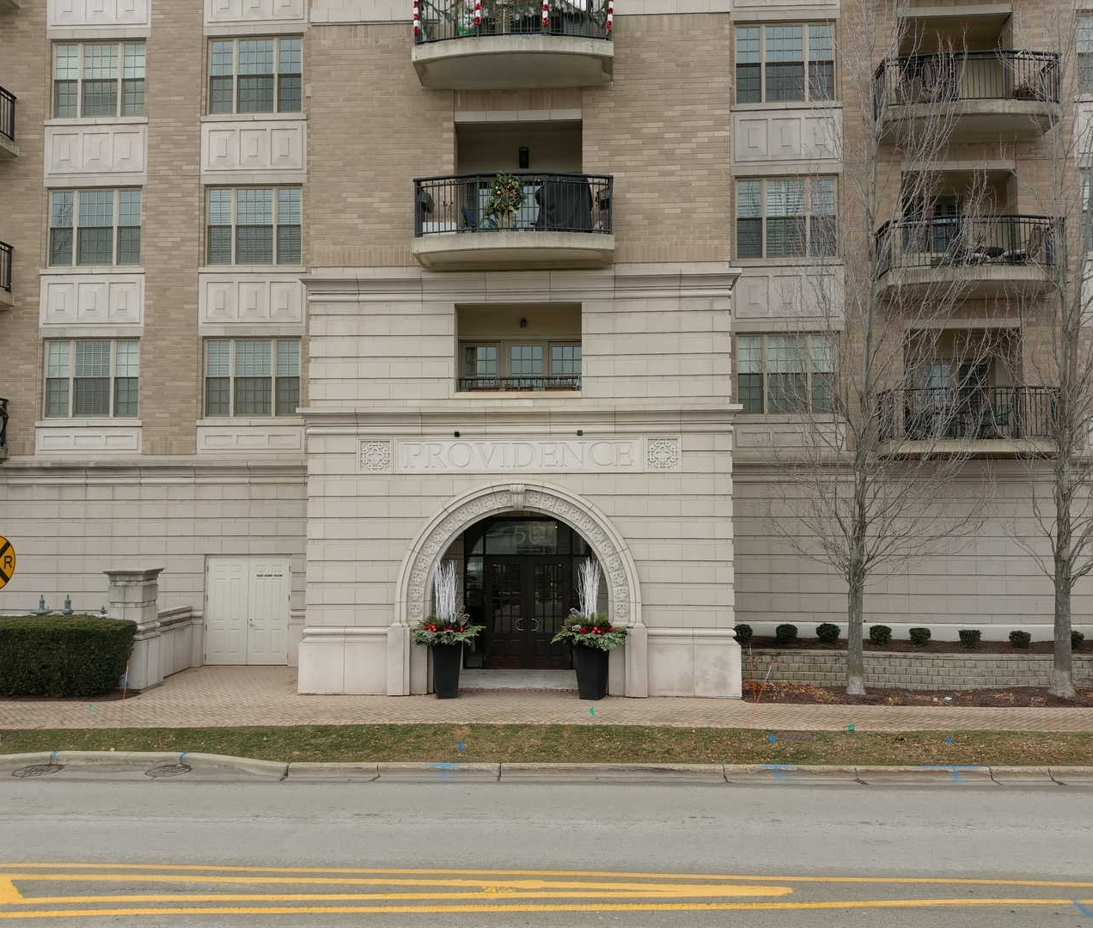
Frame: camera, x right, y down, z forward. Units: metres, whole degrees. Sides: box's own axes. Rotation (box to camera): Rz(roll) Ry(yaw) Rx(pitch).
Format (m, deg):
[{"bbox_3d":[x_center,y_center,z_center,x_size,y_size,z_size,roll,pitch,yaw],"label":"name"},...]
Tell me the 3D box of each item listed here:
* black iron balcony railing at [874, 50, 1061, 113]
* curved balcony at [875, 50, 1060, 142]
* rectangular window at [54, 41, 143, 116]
[{"bbox_3d":[8.960,-8.055,19.818,3.640,1.060,0.940,0,-3,3],"label":"black iron balcony railing"},{"bbox_3d":[8.896,-7.761,19.667,3.570,1.412,1.270,0,-2,3],"label":"curved balcony"},{"bbox_3d":[-10.332,-8.874,21.471,2.204,1.791,0.180,0,-3,3],"label":"rectangular window"}]

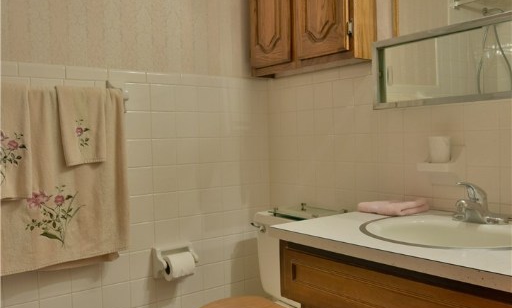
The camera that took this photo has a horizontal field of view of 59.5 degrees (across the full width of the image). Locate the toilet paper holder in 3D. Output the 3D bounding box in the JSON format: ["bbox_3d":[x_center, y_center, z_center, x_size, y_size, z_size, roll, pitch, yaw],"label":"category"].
[{"bbox_3d":[-0.324,0.444,1.837,0.160,0.120,0.098,-3,2,-36],"label":"toilet paper holder"}]

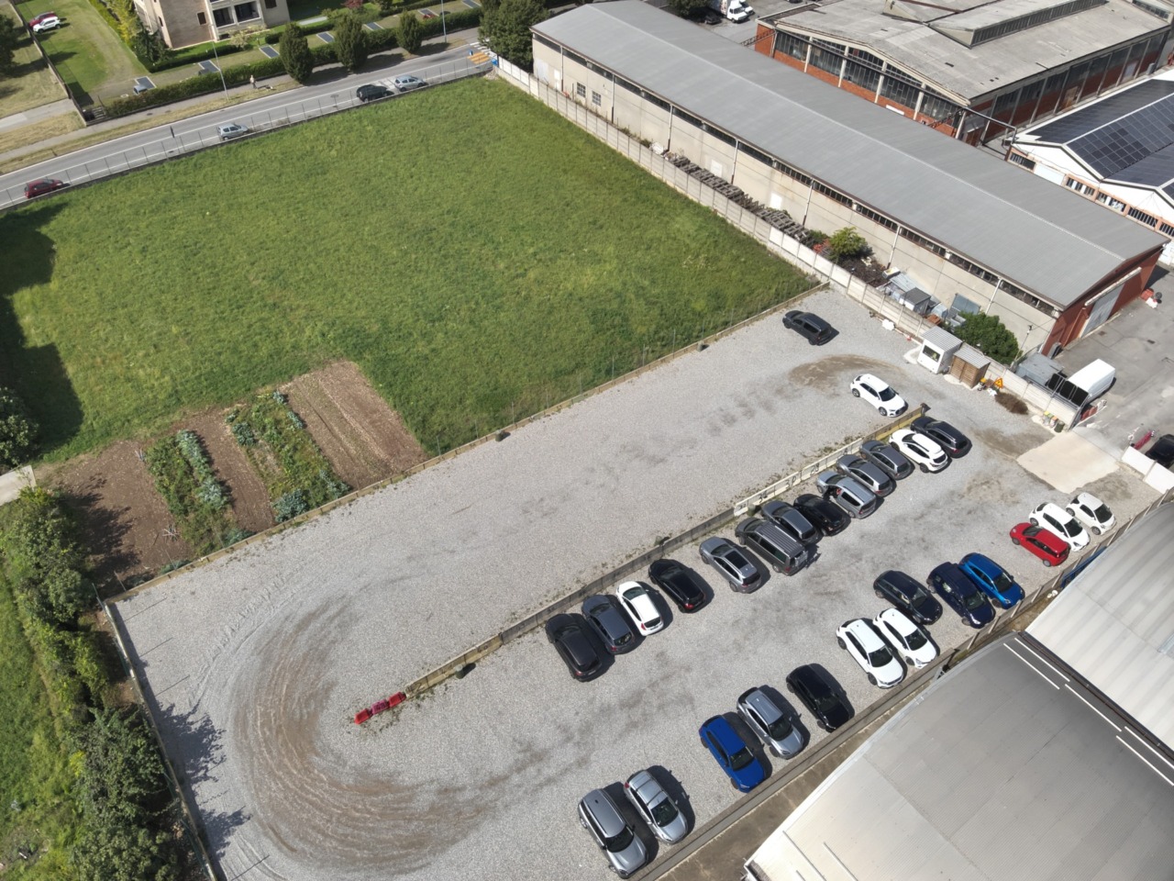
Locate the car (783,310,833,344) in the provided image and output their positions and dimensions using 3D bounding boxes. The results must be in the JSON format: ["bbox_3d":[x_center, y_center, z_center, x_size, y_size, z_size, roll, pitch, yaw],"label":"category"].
[{"bbox_3d":[19.106,-10.031,70.381,1.860,1.670,4.580,-32,54,-27],"label":"car"}]

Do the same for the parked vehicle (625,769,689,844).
[{"bbox_3d":[3.606,18.901,42.147,1.666,1.492,3.931,-27,50,-26],"label":"parked vehicle"}]

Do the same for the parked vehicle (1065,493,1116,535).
[{"bbox_3d":[34.690,4.972,55.782,1.670,1.508,2.964,-31,53,-27],"label":"parked vehicle"}]

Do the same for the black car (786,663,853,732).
[{"bbox_3d":[13.378,14.723,46.815,1.763,1.470,4.112,-20,48,-21],"label":"black car"}]

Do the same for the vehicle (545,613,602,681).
[{"bbox_3d":[-0.779,12.192,48.708,1.816,1.650,4.554,-24,50,-21],"label":"vehicle"}]

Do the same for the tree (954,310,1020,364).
[{"bbox_3d":[33.700,-8.781,68.537,4.200,3.400,5.200,-26,51,-23],"label":"tree"}]

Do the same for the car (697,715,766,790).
[{"bbox_3d":[7.929,16.843,44.060,1.758,1.500,4.160,-28,51,-25],"label":"car"}]

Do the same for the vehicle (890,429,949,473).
[{"bbox_3d":[24.562,0.536,60.144,1.843,1.562,4.344,-29,53,-26],"label":"vehicle"}]

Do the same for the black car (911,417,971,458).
[{"bbox_3d":[27.485,-0.471,63.123,1.839,1.555,4.603,-28,51,-27],"label":"black car"}]

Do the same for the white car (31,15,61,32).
[{"bbox_3d":[-82.205,-62.936,123.482,1.779,1.572,4.018,27,51,24],"label":"white car"}]

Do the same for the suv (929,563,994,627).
[{"bbox_3d":[24.075,9.839,52.120,1.855,1.630,4.610,-19,47,-20],"label":"suv"}]

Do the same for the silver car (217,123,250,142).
[{"bbox_3d":[-42.745,-37.306,98.022,3.410,1.433,1.507,-30,53,-27],"label":"silver car"}]

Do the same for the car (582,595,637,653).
[{"bbox_3d":[1.317,11.102,50.254,1.759,1.560,4.282,-21,48,-22],"label":"car"}]

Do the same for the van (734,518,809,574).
[{"bbox_3d":[12.120,6.759,53.881,1.988,1.765,4.996,-33,54,-28],"label":"van"}]

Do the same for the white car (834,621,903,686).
[{"bbox_3d":[16.853,12.531,48.462,1.829,1.528,4.490,-23,50,-21],"label":"white car"}]

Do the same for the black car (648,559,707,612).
[{"bbox_3d":[5.792,9.078,51.872,1.790,1.470,4.220,-32,54,-27],"label":"black car"}]

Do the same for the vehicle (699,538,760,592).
[{"bbox_3d":[9.435,8.013,53.709,1.805,1.571,4.759,-25,49,-25],"label":"vehicle"}]

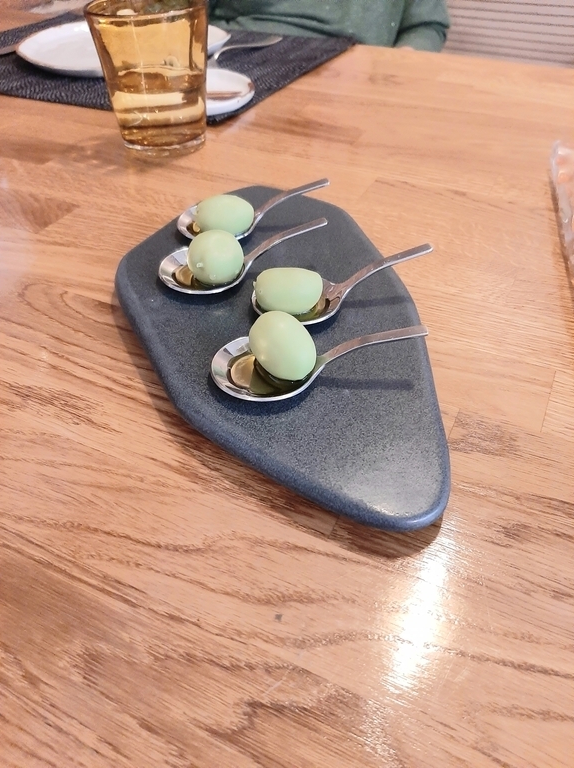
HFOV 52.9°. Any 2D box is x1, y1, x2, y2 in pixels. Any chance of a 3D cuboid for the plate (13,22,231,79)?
[{"bbox_3d":[-0.186,-0.384,0.664,0.236,0.021,0.236,0,43,0],"label":"plate"}]

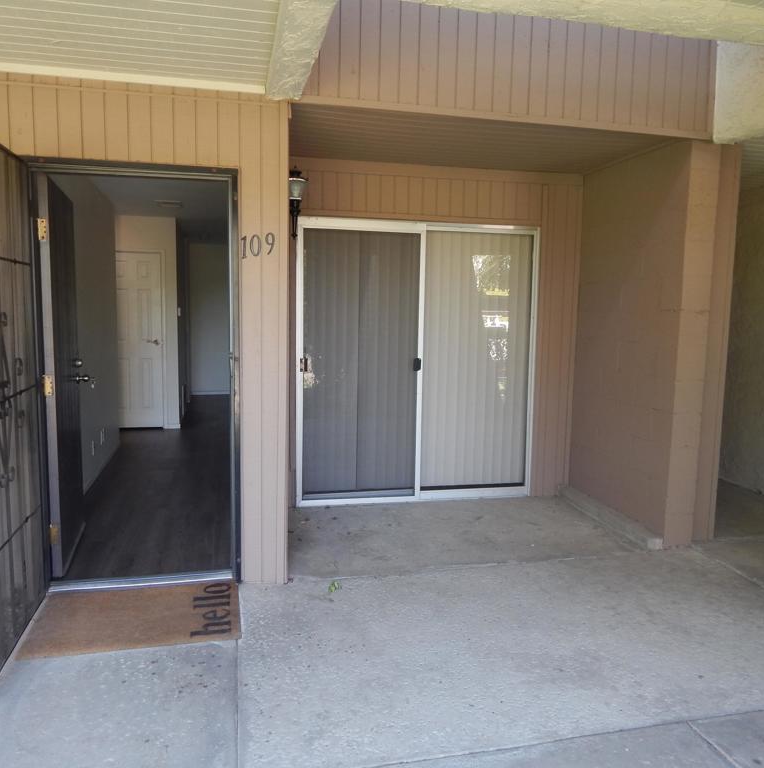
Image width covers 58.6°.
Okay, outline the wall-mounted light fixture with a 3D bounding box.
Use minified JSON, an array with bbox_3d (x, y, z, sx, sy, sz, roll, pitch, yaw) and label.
[{"bbox_3d":[-0.520,-1.071,4.042,0.177,0.424,0.170,0,7,-13],"label":"wall-mounted light fixture"}]

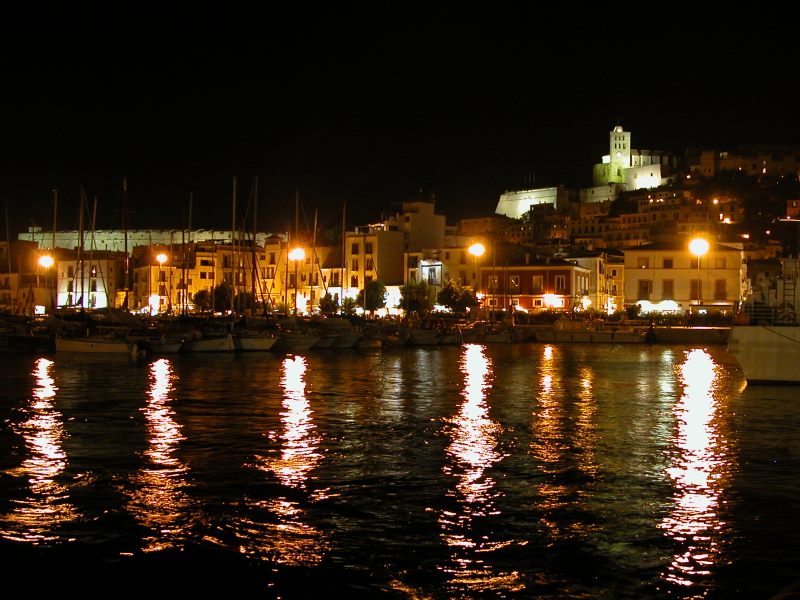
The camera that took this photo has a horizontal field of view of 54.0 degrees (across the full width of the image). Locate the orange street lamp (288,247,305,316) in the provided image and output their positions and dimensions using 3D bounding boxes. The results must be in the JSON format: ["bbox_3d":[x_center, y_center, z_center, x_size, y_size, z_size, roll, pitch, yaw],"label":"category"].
[{"bbox_3d":[-15.340,-2.310,117.000,1.800,10.400,0.800,0,0,0],"label":"orange street lamp"}]

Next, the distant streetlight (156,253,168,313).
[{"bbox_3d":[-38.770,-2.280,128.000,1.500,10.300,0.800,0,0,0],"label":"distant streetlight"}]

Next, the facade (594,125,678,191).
[{"bbox_3d":[132.800,-80.700,445.000,45.000,37.500,24.000,0,0,14],"label":"facade"}]

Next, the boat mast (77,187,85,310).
[{"bbox_3d":[-34.370,-4.760,85.000,0.280,15.040,0.280,0,0,0],"label":"boat mast"}]

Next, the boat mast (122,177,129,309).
[{"bbox_3d":[-28.910,-5.230,83.000,0.280,15.630,0.280,-1,0,0],"label":"boat mast"}]

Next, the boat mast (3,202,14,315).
[{"bbox_3d":[-43.200,-3.990,87.000,0.280,14.080,0.280,-3,0,0],"label":"boat mast"}]

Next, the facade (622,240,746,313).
[{"bbox_3d":[39.600,-2.900,114.000,17.000,11.500,9.000,0,0,0],"label":"facade"}]

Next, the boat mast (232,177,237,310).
[{"bbox_3d":[-17.270,-5.270,82.000,0.280,15.650,0.280,0,0,0],"label":"boat mast"}]

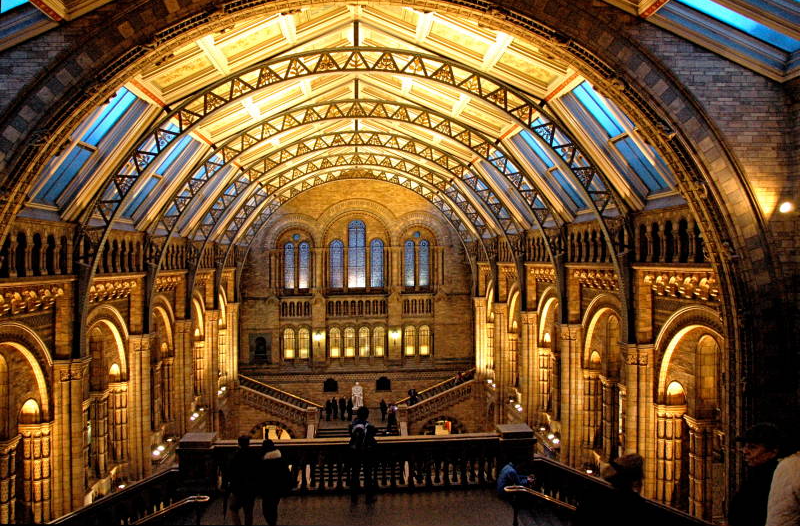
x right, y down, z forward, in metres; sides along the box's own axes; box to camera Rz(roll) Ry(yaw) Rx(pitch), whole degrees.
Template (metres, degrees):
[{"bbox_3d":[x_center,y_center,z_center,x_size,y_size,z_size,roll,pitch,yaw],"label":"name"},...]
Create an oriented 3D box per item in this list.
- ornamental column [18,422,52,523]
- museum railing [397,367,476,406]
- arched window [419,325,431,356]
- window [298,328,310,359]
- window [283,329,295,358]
[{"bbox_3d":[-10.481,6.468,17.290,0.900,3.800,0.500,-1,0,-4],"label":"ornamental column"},{"bbox_3d":[2.862,9.684,47.009,6.200,2.950,0.350,-1,0,-4],"label":"museum railing"},{"bbox_3d":[1.938,6.149,47.414,0.950,2.410,0.350,-1,0,-4],"label":"arched window"},{"bbox_3d":[-7.540,6.359,47.212,0.900,2.400,0.300,-1,0,-4],"label":"window"},{"bbox_3d":[-8.600,6.299,46.616,0.910,2.490,0.350,-1,0,-4],"label":"window"}]

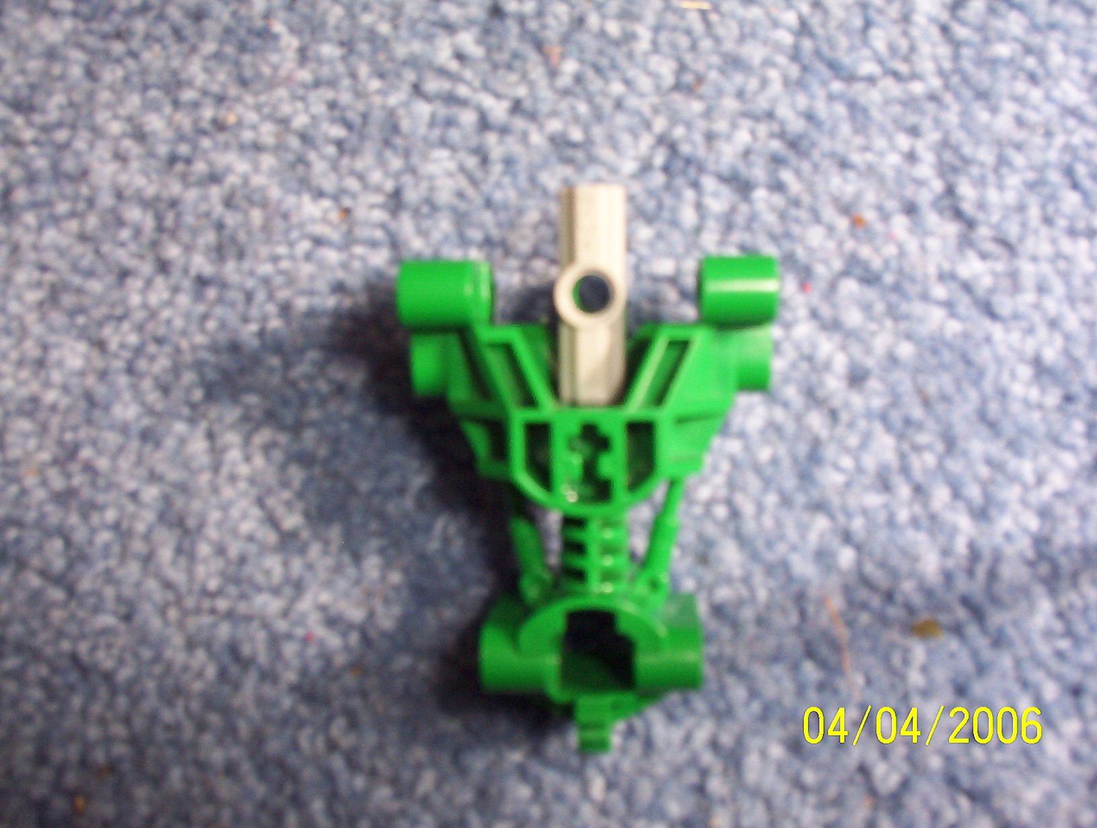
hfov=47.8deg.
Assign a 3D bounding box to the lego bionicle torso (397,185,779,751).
[{"bbox_3d":[0.005,0.007,0.138,0.041,0.025,0.063,1,95,4],"label":"lego bionicle torso"}]

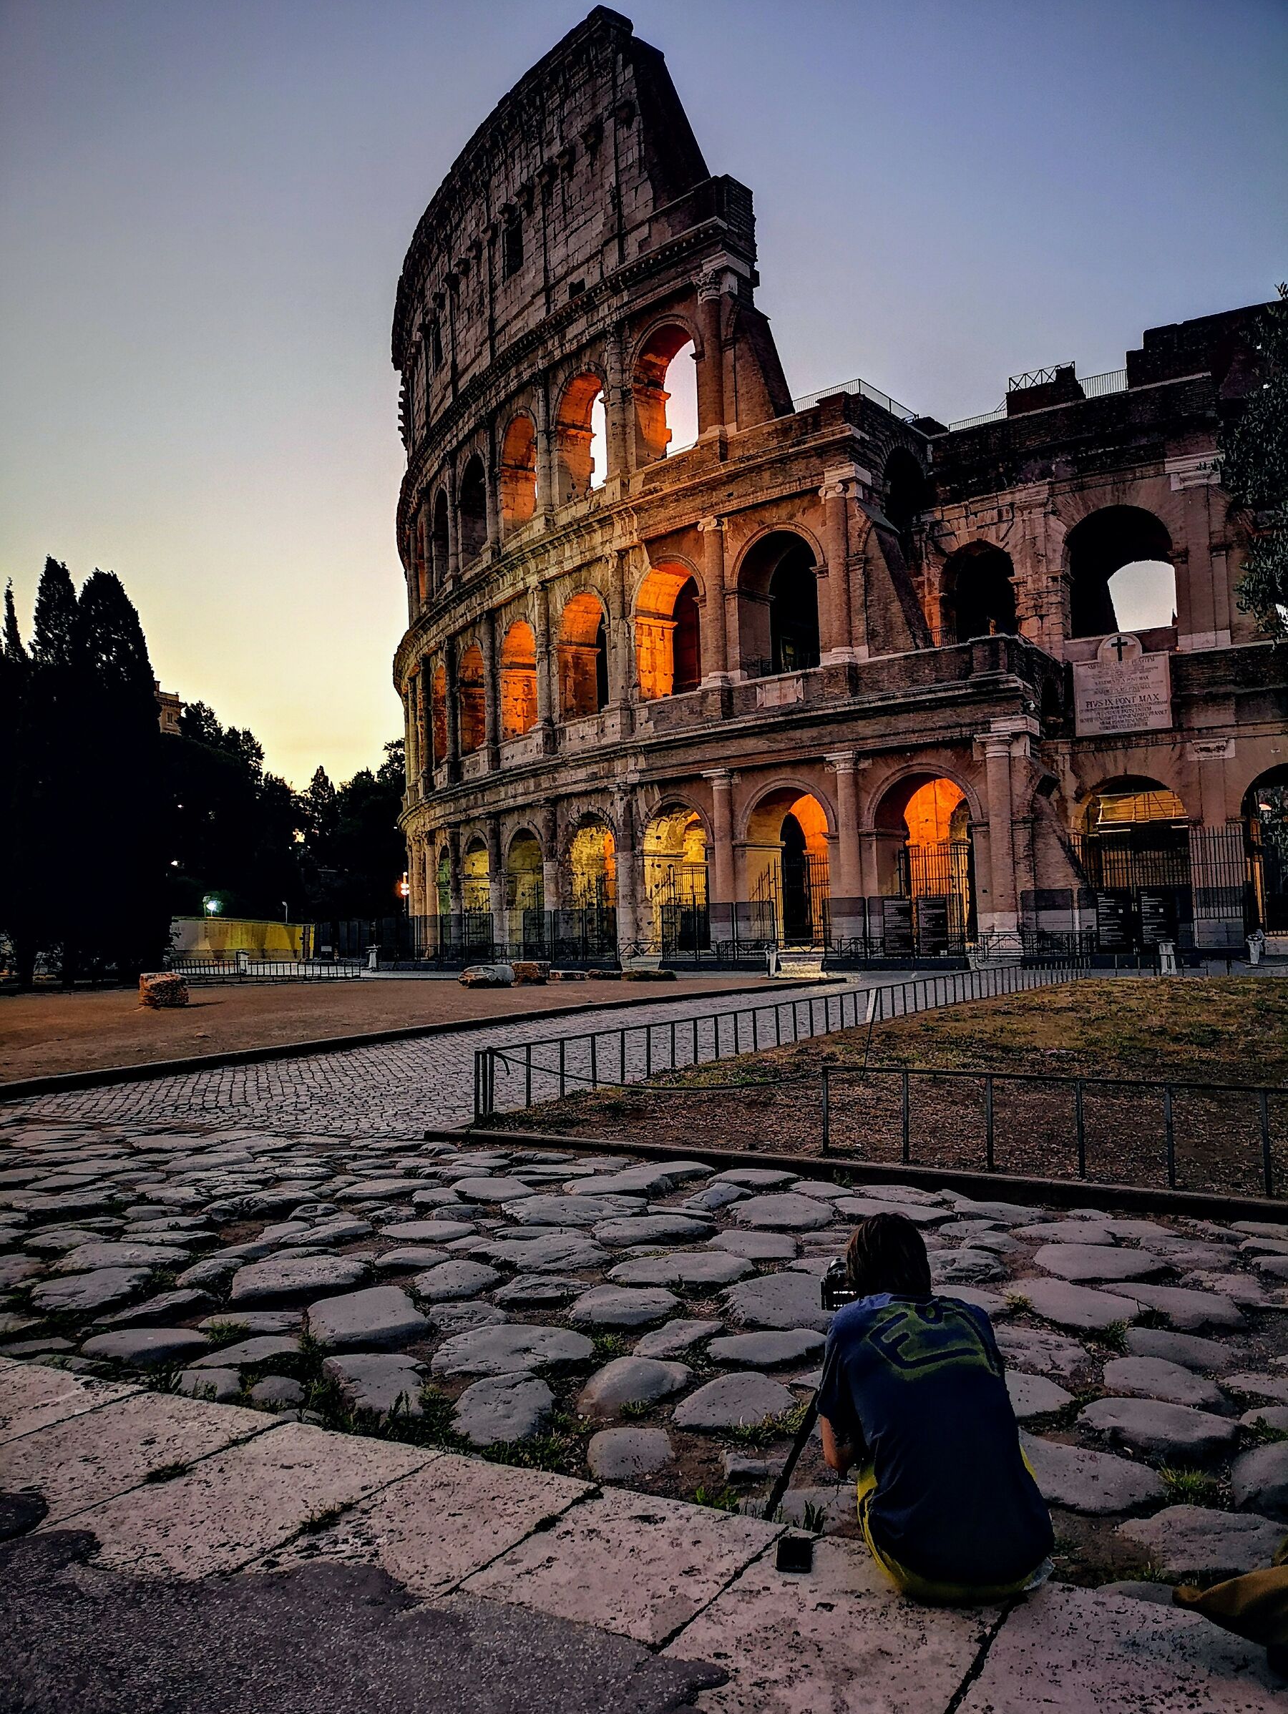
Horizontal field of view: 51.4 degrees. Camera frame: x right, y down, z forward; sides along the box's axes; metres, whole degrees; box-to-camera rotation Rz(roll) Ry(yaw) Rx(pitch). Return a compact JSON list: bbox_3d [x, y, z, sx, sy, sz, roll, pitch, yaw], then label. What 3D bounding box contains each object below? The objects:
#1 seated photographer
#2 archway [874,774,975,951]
[{"bbox_3d":[0.700,1.308,3.400,0.550,0.850,0.750,0,-5,-10],"label":"seated photographer"},{"bbox_3d":[12.016,0.281,55.504,4.263,7.187,2.400,-4,-6,35],"label":"archway"}]

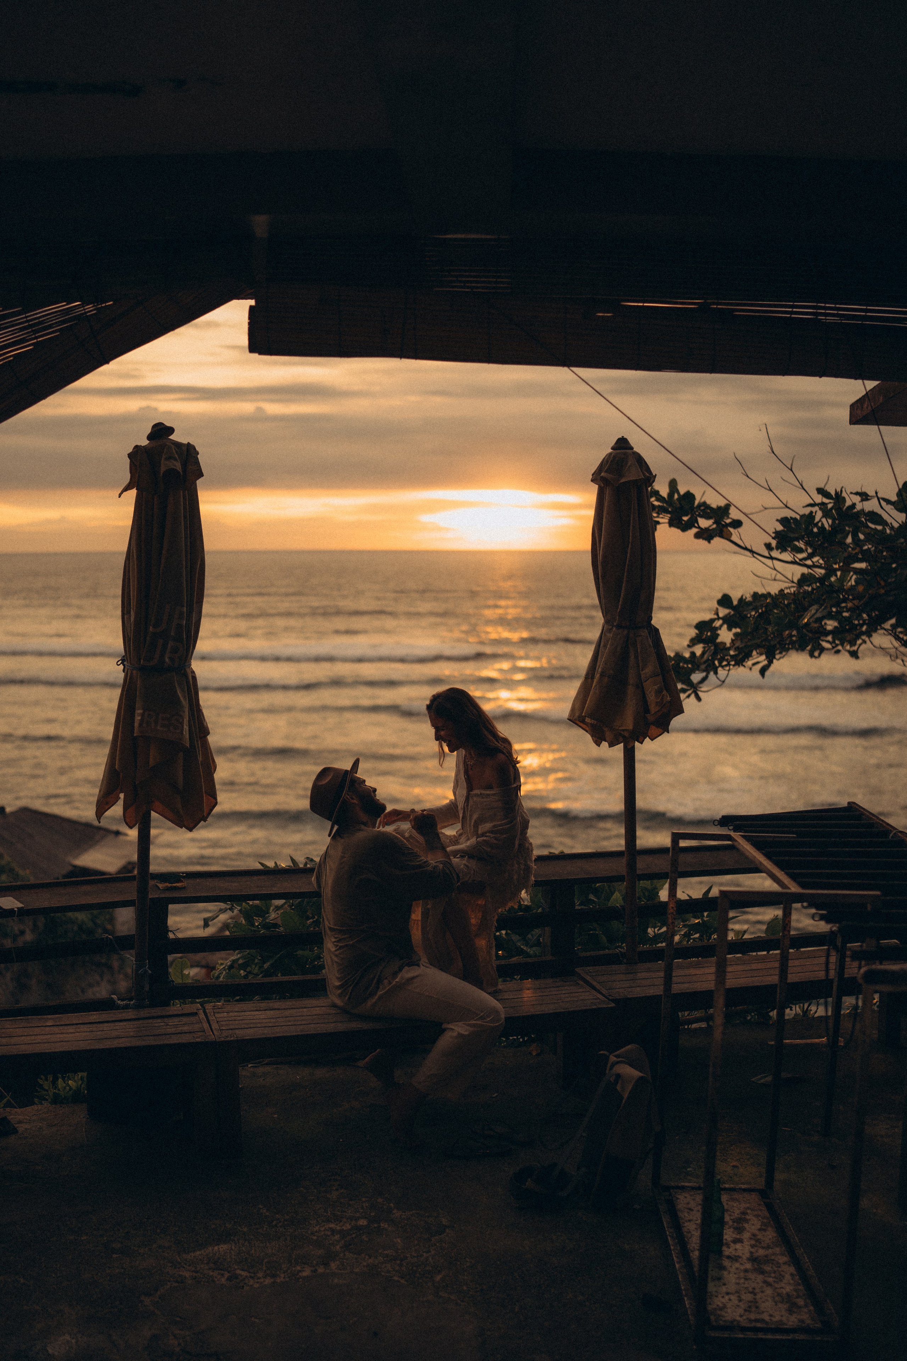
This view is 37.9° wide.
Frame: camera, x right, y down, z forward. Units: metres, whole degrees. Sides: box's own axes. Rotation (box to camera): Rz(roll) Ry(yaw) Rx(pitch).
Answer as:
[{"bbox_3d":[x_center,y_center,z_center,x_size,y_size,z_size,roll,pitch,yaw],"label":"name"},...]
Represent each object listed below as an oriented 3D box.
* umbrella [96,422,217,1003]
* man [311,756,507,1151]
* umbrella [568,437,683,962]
[{"bbox_3d":[-1.120,0.284,5.003,0.450,2.480,0.420,3,6,0],"label":"umbrella"},{"bbox_3d":[-0.171,0.963,4.811,0.660,1.340,0.550,-2,6,-18],"label":"man"},{"bbox_3d":[0.713,0.241,5.455,0.440,2.460,0.420,-2,6,0],"label":"umbrella"}]

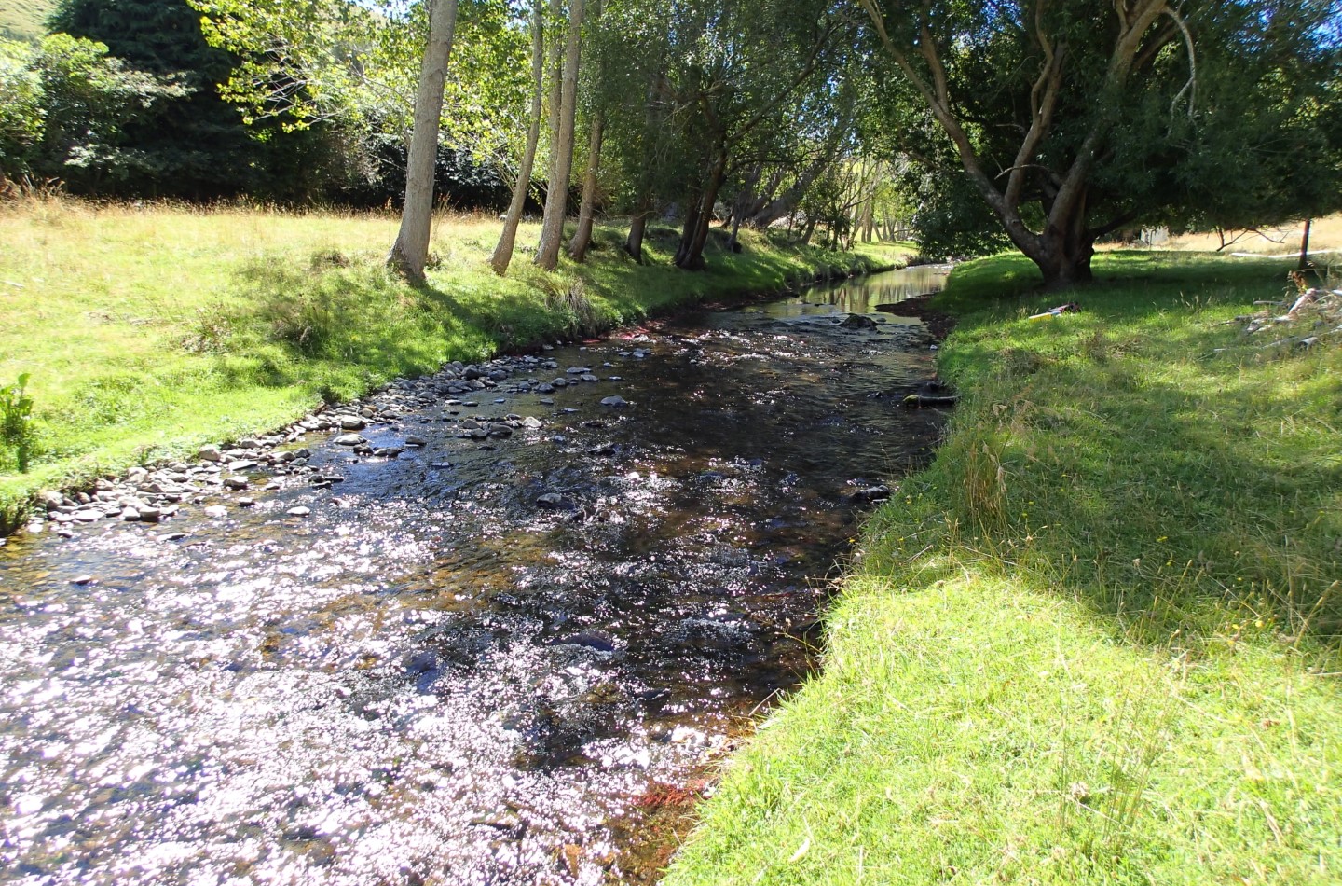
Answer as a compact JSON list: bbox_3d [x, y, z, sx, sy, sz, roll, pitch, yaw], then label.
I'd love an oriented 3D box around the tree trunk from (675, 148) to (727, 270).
[{"bbox_3d":[0.720,-5.650,23.500,1.200,2.850,0.950,0,14,0],"label":"tree trunk"}]

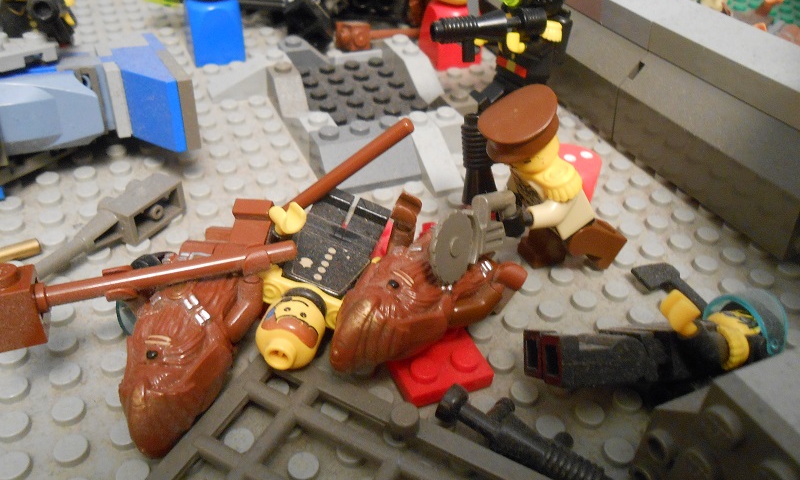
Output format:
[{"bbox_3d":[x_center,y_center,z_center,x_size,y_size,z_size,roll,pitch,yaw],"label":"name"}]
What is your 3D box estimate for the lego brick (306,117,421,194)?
[{"bbox_3d":[-0.009,-0.021,0.172,0.024,0.011,0.016,-13,41,-20],"label":"lego brick"}]

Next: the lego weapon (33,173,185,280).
[{"bbox_3d":[-0.061,-0.003,0.144,0.011,0.008,0.036,26,43,26],"label":"lego weapon"}]

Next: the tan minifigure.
[{"bbox_3d":[0.028,-0.011,0.137,0.027,0.042,0.024,-40,52,-17],"label":"tan minifigure"}]

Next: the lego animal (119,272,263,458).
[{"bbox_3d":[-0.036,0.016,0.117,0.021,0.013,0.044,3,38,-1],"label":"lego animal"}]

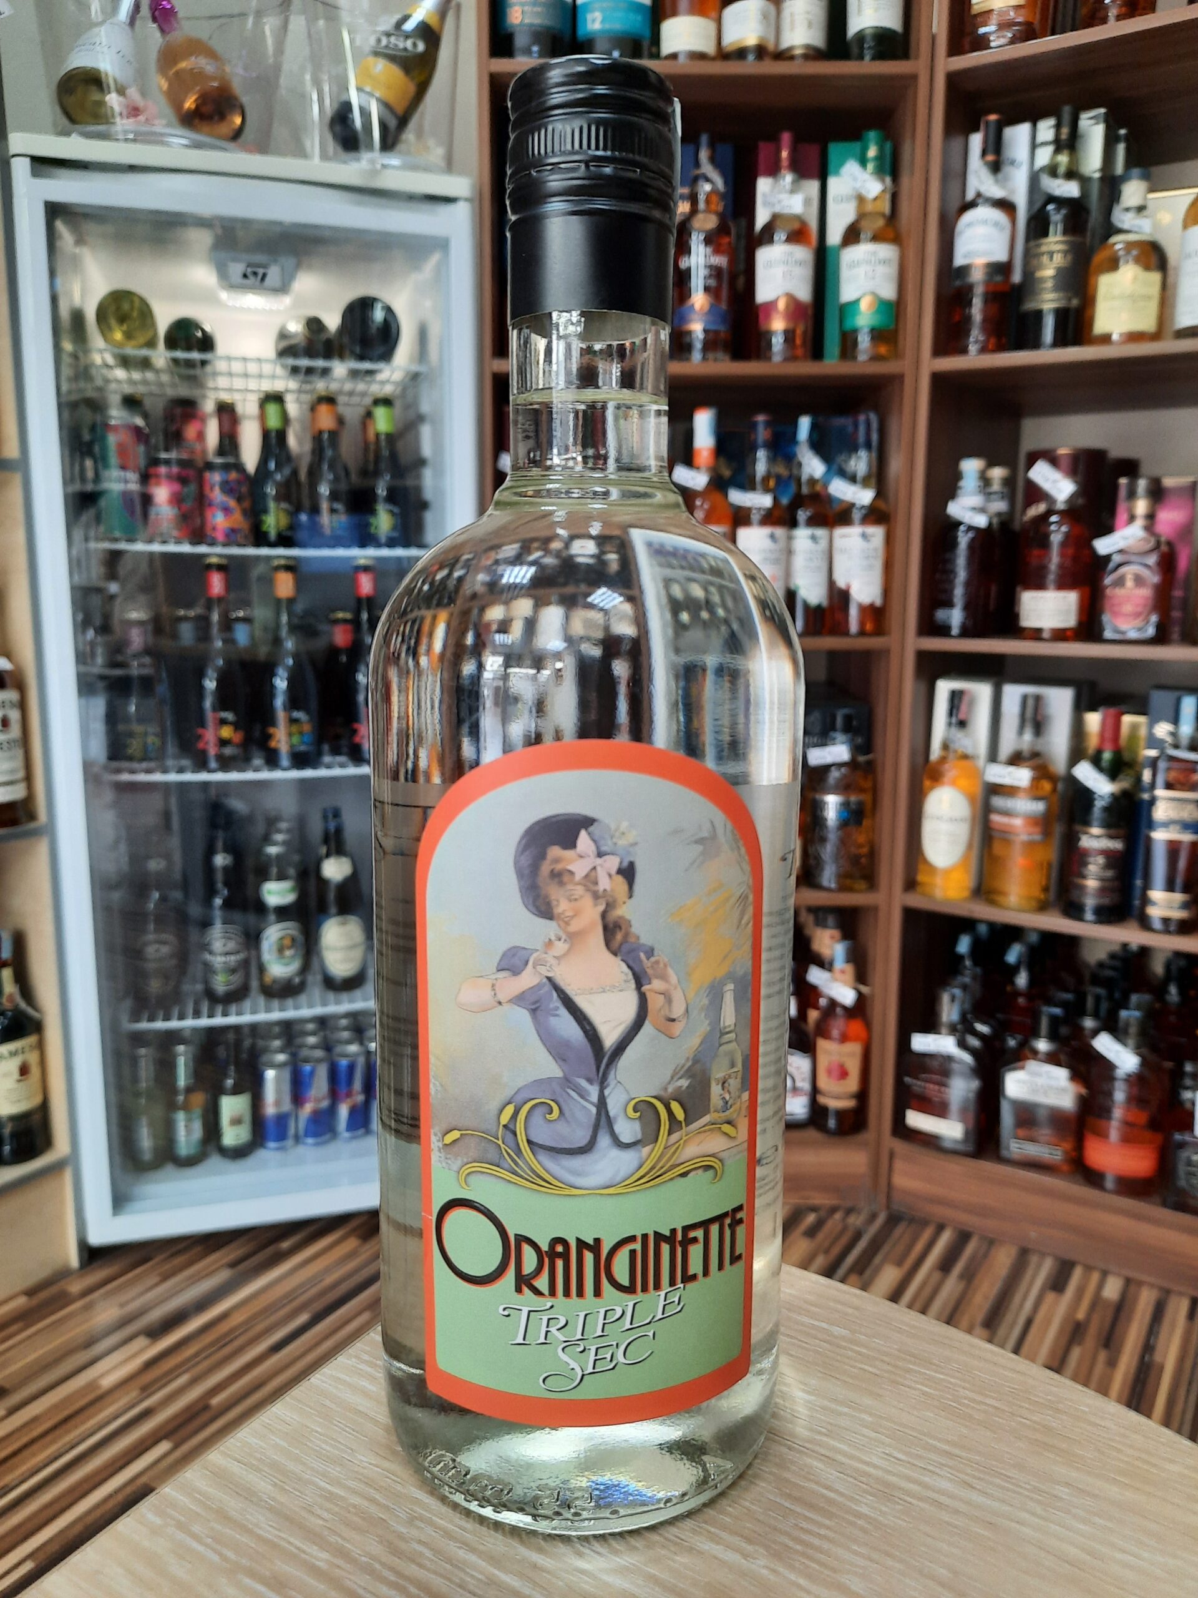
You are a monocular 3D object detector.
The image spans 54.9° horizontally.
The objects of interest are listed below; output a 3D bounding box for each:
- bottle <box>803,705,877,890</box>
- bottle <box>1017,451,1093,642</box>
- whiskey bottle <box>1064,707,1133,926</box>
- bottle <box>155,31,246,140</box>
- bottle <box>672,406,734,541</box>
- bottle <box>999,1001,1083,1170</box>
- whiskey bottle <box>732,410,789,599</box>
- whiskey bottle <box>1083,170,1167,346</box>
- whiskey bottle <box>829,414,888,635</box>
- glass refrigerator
[{"bbox_3d":[0.351,-0.001,1.675,0.093,0.255,0.090,2,10,11],"label":"bottle"},{"bbox_3d":[0.608,-0.334,1.533,0.090,0.243,0.088,6,11,32],"label":"bottle"},{"bbox_3d":[0.664,0.017,1.528,0.077,0.275,0.077,5,11,25],"label":"whiskey bottle"},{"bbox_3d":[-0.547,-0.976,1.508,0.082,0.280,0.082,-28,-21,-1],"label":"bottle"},{"bbox_3d":[0.149,-0.385,1.618,0.082,0.312,0.082,1,10,5],"label":"bottle"},{"bbox_3d":[0.627,0.405,1.631,0.106,0.229,0.063,6,11,29],"label":"bottle"},{"bbox_3d":[0.229,-0.378,1.613,0.079,0.302,0.079,1,10,3],"label":"whiskey bottle"},{"bbox_3d":[0.662,-0.674,1.450,0.089,0.217,0.085,5,10,26],"label":"whiskey bottle"},{"bbox_3d":[0.366,-0.380,1.626,0.077,0.303,0.077,2,9,13],"label":"whiskey bottle"},{"bbox_3d":[-0.503,-0.132,1.813,0.553,1.435,0.560,-2,10,-15],"label":"glass refrigerator"}]

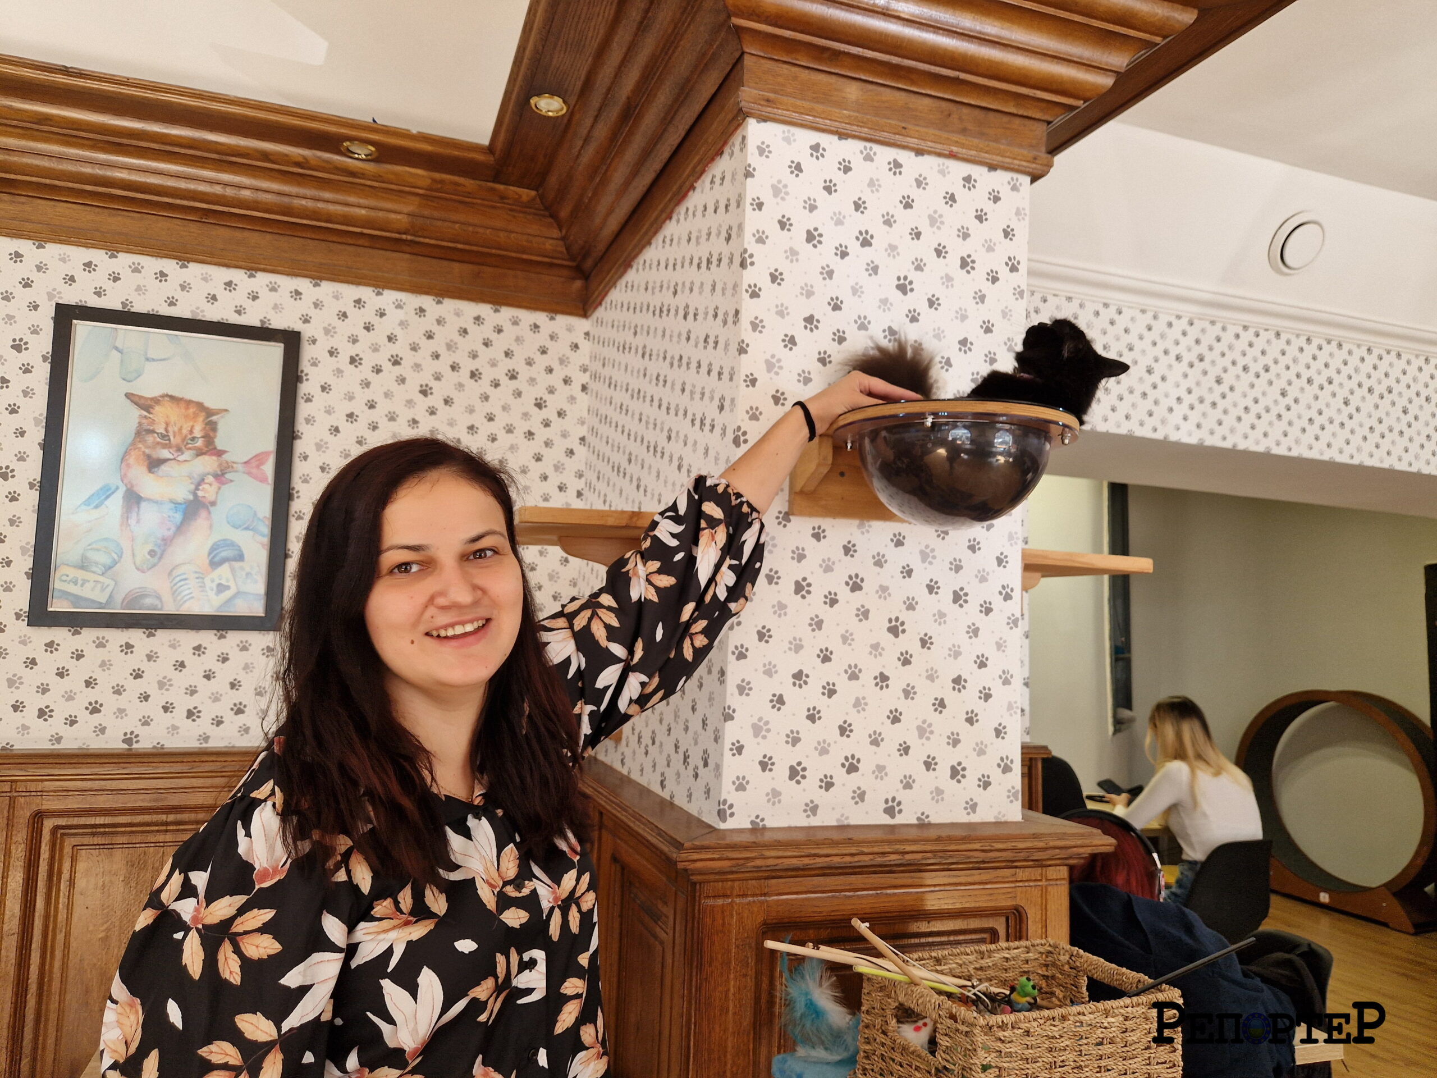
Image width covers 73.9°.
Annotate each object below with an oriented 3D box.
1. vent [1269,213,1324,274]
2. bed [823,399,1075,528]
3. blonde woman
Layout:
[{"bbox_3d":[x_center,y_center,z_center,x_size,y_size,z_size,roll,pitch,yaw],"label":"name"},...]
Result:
[{"bbox_3d":[1.791,-0.901,2.928,0.200,0.200,0.042,4,28,-18],"label":"vent"},{"bbox_3d":[0.310,-0.084,1.272,0.320,0.132,0.320,2,-5,0],"label":"bed"},{"bbox_3d":[1.810,1.250,3.830,0.470,1.270,0.760,4,-6,-22],"label":"blonde woman"}]

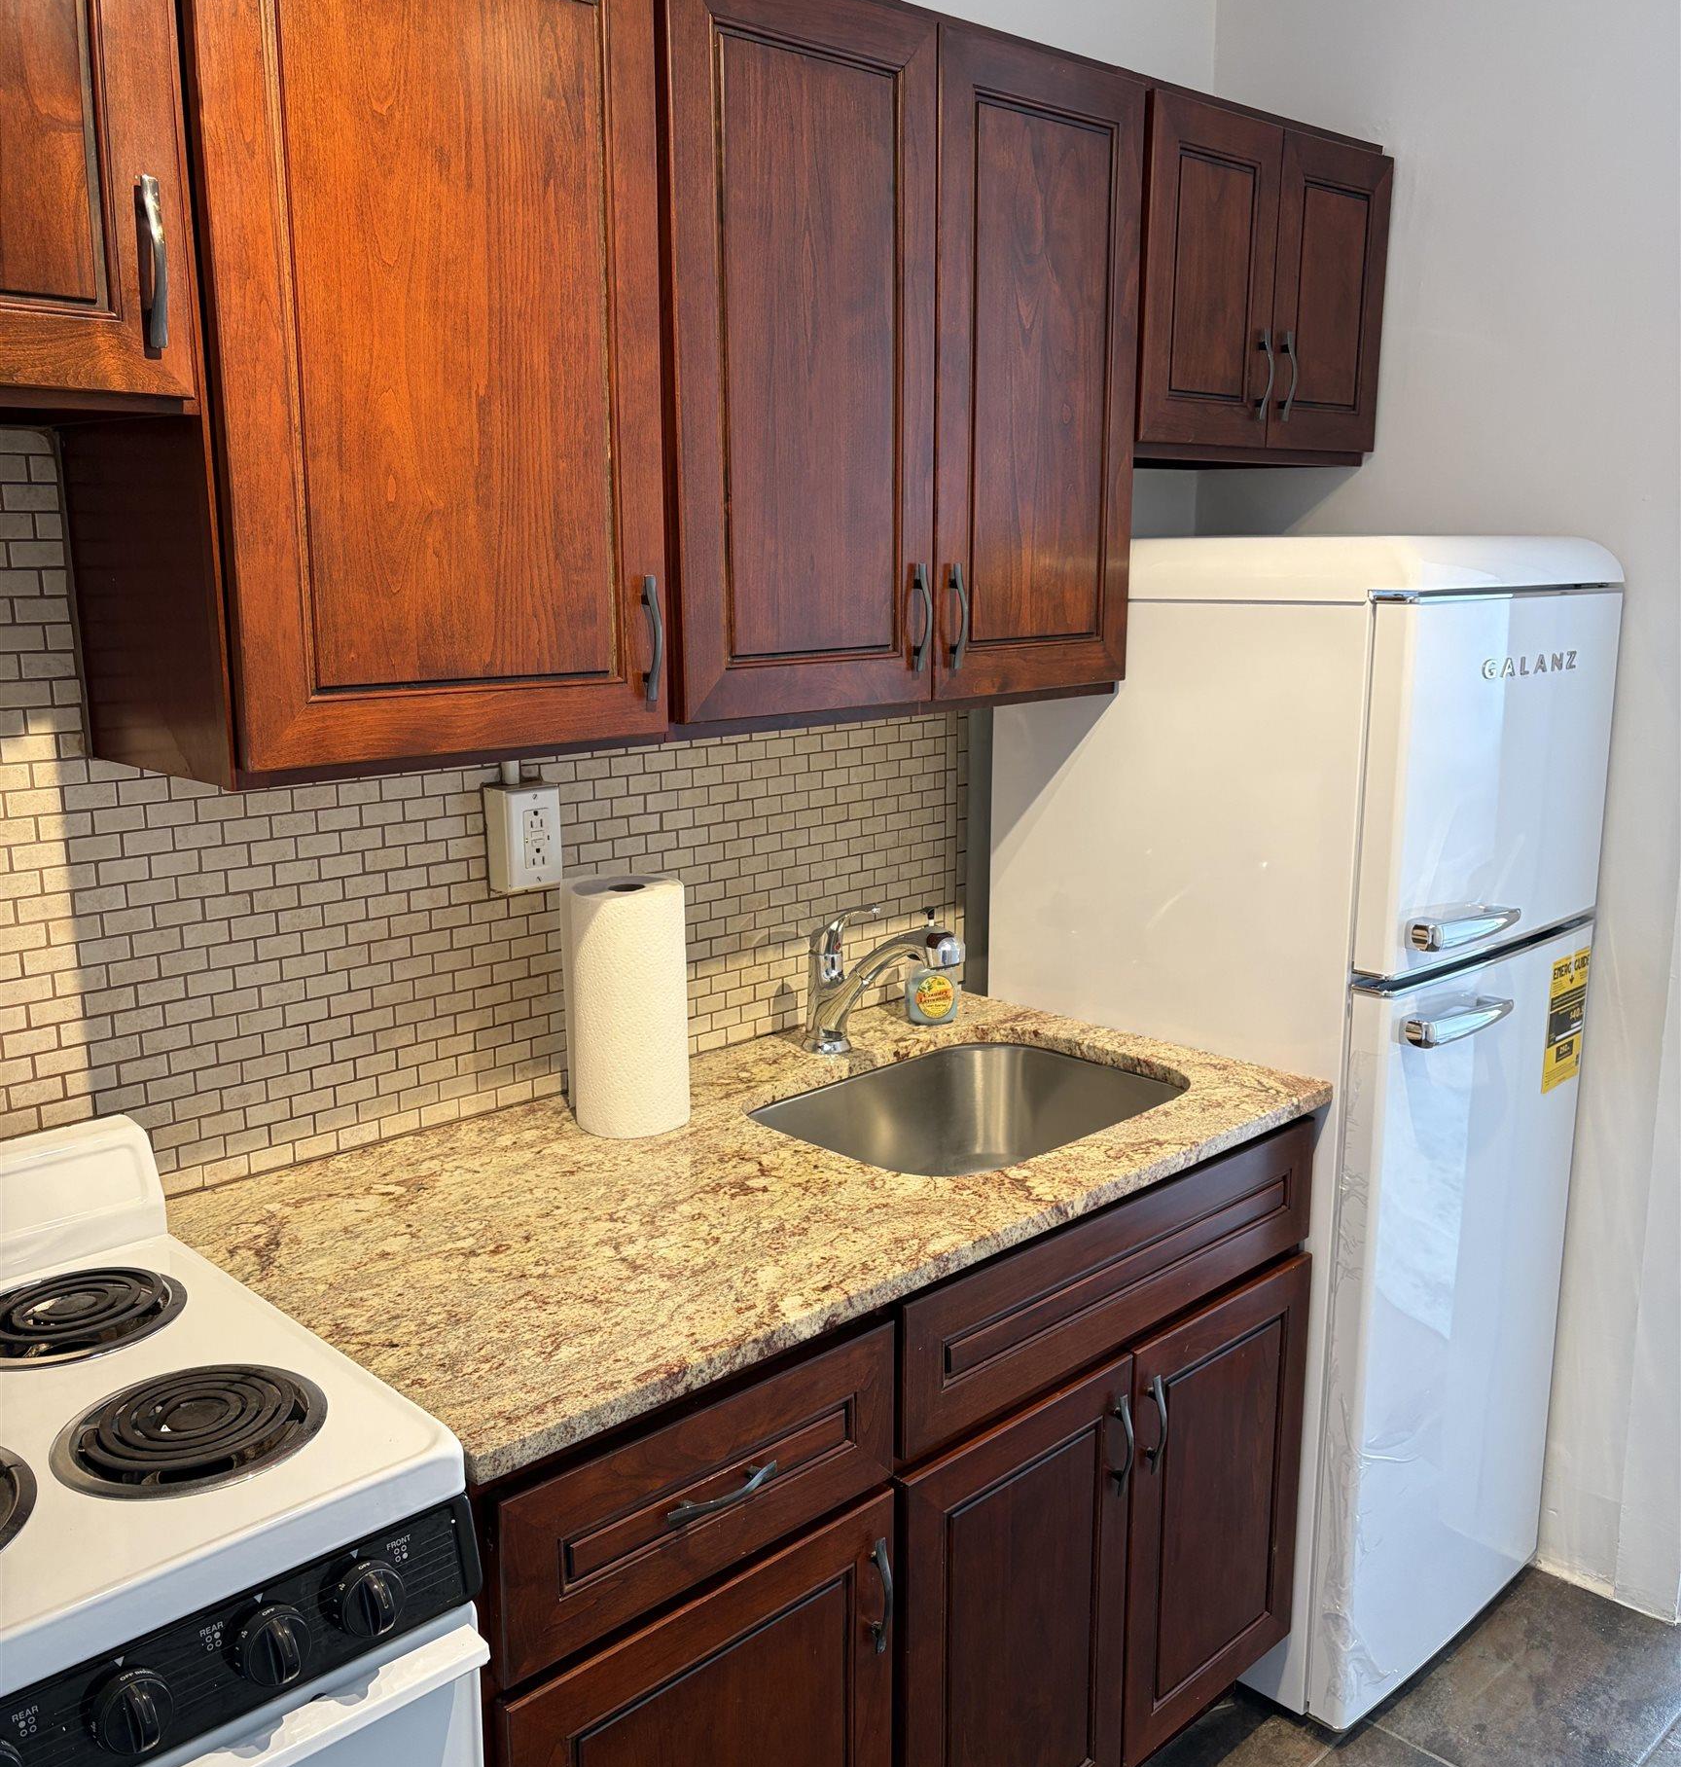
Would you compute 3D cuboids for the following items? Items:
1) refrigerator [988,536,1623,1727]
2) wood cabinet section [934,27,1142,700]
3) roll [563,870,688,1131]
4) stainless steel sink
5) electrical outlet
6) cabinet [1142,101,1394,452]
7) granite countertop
[{"bbox_3d":[0.659,0.293,2.490,0.593,1.577,0.668,-11,16,-43],"label":"refrigerator"},{"bbox_3d":[0.129,-0.620,2.134,0.382,0.755,0.331,-12,16,-43],"label":"wood cabinet section"},{"bbox_3d":[-0.242,0.141,1.939,0.132,0.277,0.132,0,12,0],"label":"roll"},{"bbox_3d":[0.177,0.378,2.077,0.573,0.202,0.430,-11,16,-43],"label":"stainless steel sink"},{"bbox_3d":[-0.363,-0.056,1.938,0.070,0.118,0.053,-11,16,-43],"label":"electrical outlet"},{"bbox_3d":[0.492,-0.839,2.423,0.608,0.459,0.335,-11,16,-43],"label":"cabinet"},{"bbox_3d":[-0.055,0.304,1.901,1.228,0.028,0.641,-11,16,-43],"label":"granite countertop"}]

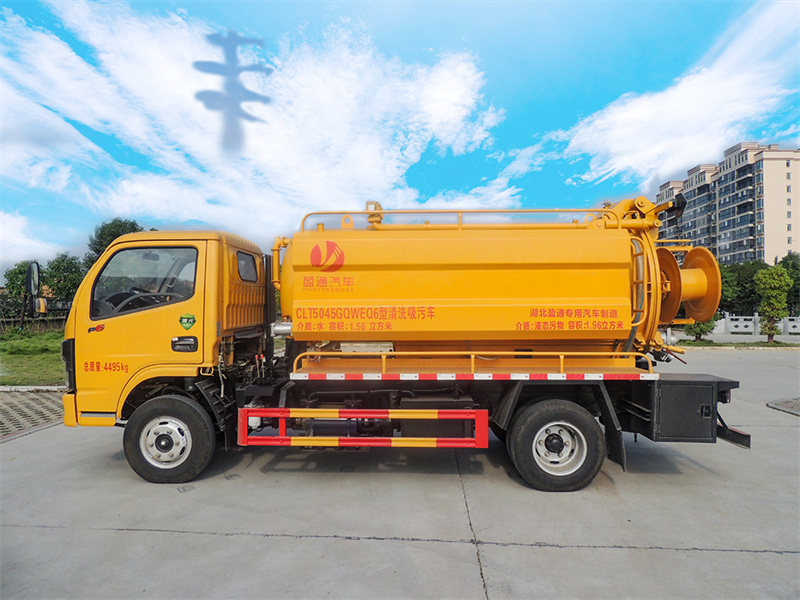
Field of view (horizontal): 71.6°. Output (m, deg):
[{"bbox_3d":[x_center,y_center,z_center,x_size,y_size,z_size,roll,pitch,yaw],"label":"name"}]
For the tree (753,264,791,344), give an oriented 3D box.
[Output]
[{"bbox_3d":[14.813,0.139,22.000,1.500,3.090,1.500,0,-1,0],"label":"tree"}]

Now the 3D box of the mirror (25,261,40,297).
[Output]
[{"bbox_3d":[-2.970,-0.171,4.483,0.100,0.290,0.170,0,-1,2],"label":"mirror"}]

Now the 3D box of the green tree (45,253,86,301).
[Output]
[{"bbox_3d":[-15.031,-0.428,25.009,2.200,3.430,2.200,0,-1,0],"label":"green tree"}]

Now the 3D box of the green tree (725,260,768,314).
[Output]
[{"bbox_3d":[23.737,-0.274,38.009,3.200,4.860,3.200,0,-1,0],"label":"green tree"}]

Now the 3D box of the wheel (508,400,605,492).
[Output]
[{"bbox_3d":[1.325,1.191,4.602,0.770,0.770,0.240,0,-1,2],"label":"wheel"}]

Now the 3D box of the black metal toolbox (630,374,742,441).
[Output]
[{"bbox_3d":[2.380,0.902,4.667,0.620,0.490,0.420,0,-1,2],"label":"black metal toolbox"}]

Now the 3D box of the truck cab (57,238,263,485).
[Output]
[{"bbox_3d":[-2.180,0.485,5.543,1.550,2.150,1.850,0,-1,2],"label":"truck cab"}]

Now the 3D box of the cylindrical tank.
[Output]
[{"bbox_3d":[0.900,-0.226,5.484,3.950,1.420,1.800,0,-1,2],"label":"cylindrical tank"}]

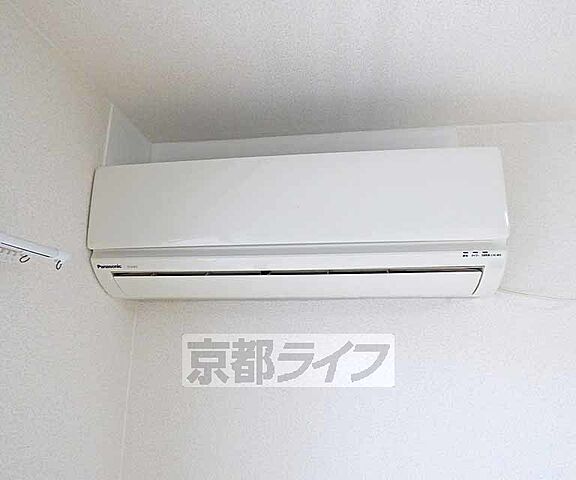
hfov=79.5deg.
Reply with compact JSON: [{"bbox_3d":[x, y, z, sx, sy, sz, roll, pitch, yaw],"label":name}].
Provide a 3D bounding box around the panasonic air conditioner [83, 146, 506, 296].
[{"bbox_3d":[0.008,-0.011,0.758,0.800,0.272,0.215,-1,-13,6],"label":"panasonic air conditioner"}]

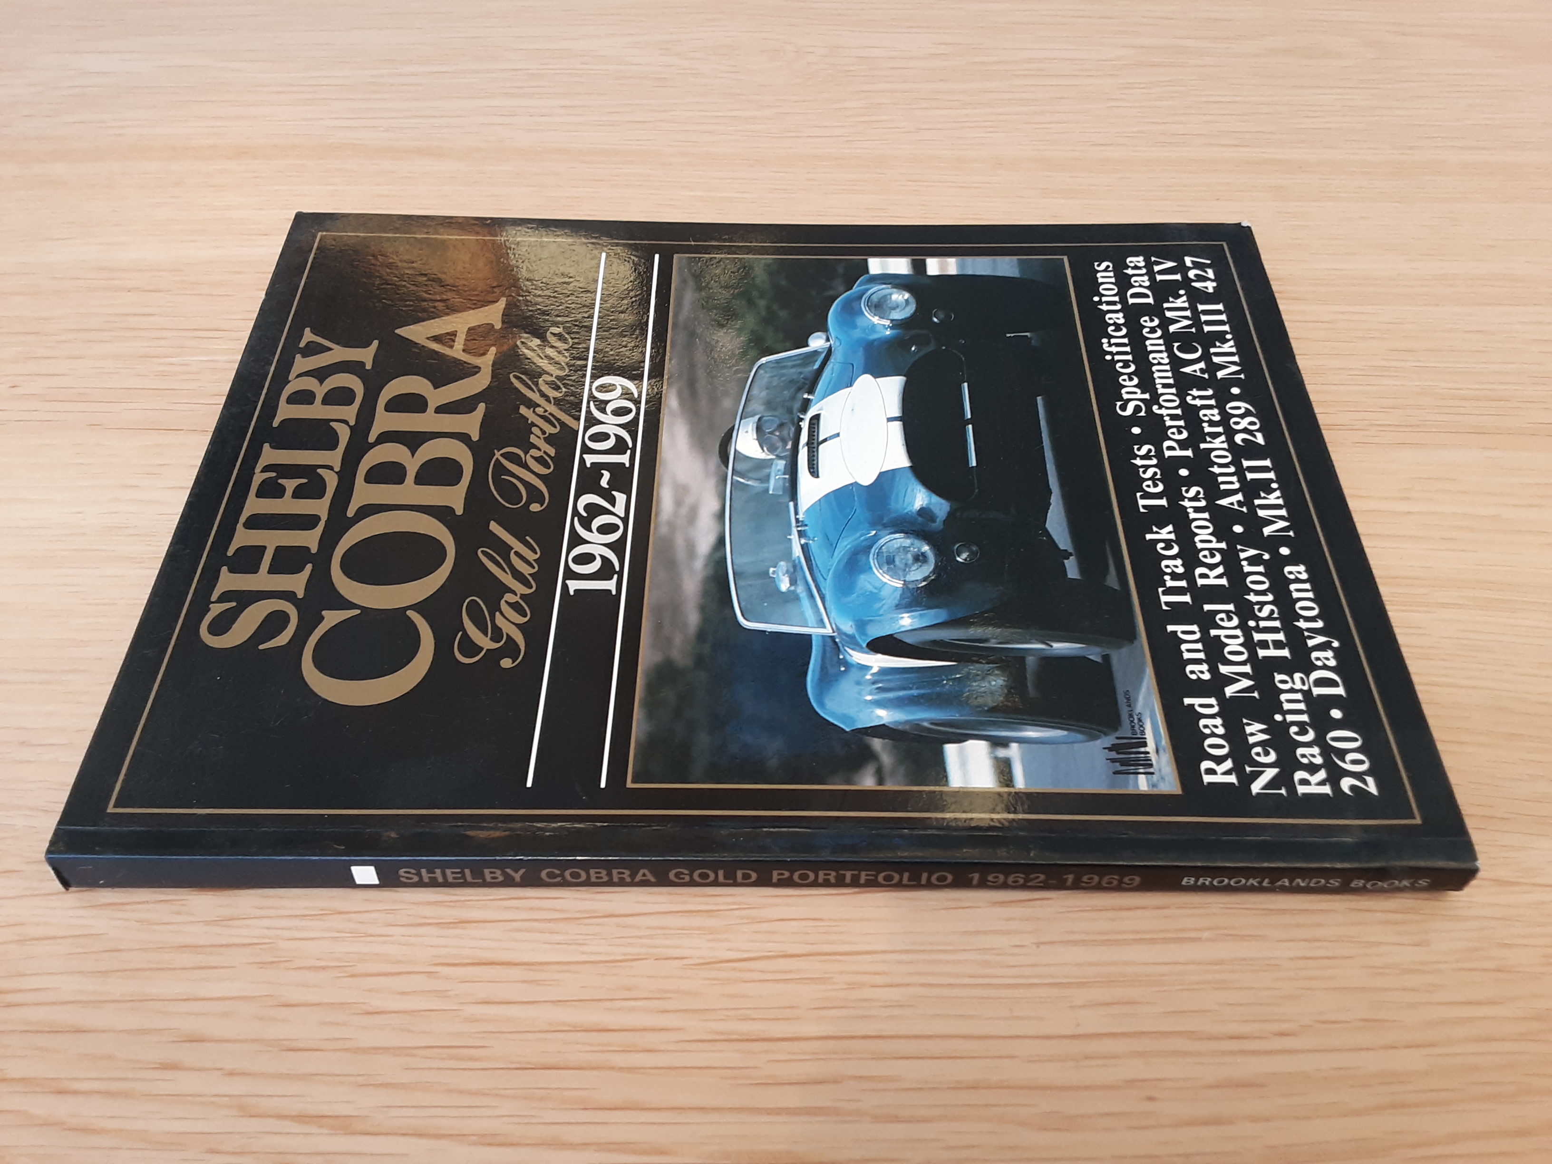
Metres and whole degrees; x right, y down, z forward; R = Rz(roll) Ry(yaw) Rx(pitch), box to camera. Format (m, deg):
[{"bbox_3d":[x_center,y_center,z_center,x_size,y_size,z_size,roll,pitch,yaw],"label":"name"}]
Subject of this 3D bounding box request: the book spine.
[{"bbox_3d":[-0.002,0.053,0.245,0.271,0.011,0.010,0,52,0],"label":"book spine"}]

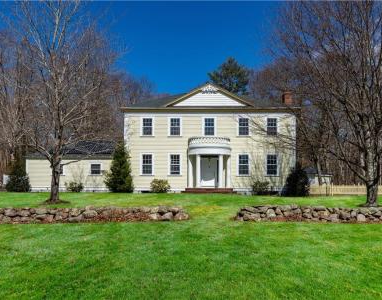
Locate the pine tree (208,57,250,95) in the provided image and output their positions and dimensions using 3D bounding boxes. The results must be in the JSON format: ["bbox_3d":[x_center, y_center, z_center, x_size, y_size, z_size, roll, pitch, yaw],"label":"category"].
[{"bbox_3d":[5.300,-4.700,48.000,6.400,16.300,6.400,0,0,0],"label":"pine tree"}]

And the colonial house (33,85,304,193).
[{"bbox_3d":[-2.400,-0.850,30.400,20.800,8.300,10.800,0,0,0],"label":"colonial house"}]

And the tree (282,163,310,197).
[{"bbox_3d":[7.800,2.200,25.800,2.050,2.550,2.050,0,0,0],"label":"tree"}]

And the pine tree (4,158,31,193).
[{"bbox_3d":[-13.400,1.970,27.000,2.000,2.650,2.000,0,0,0],"label":"pine tree"}]

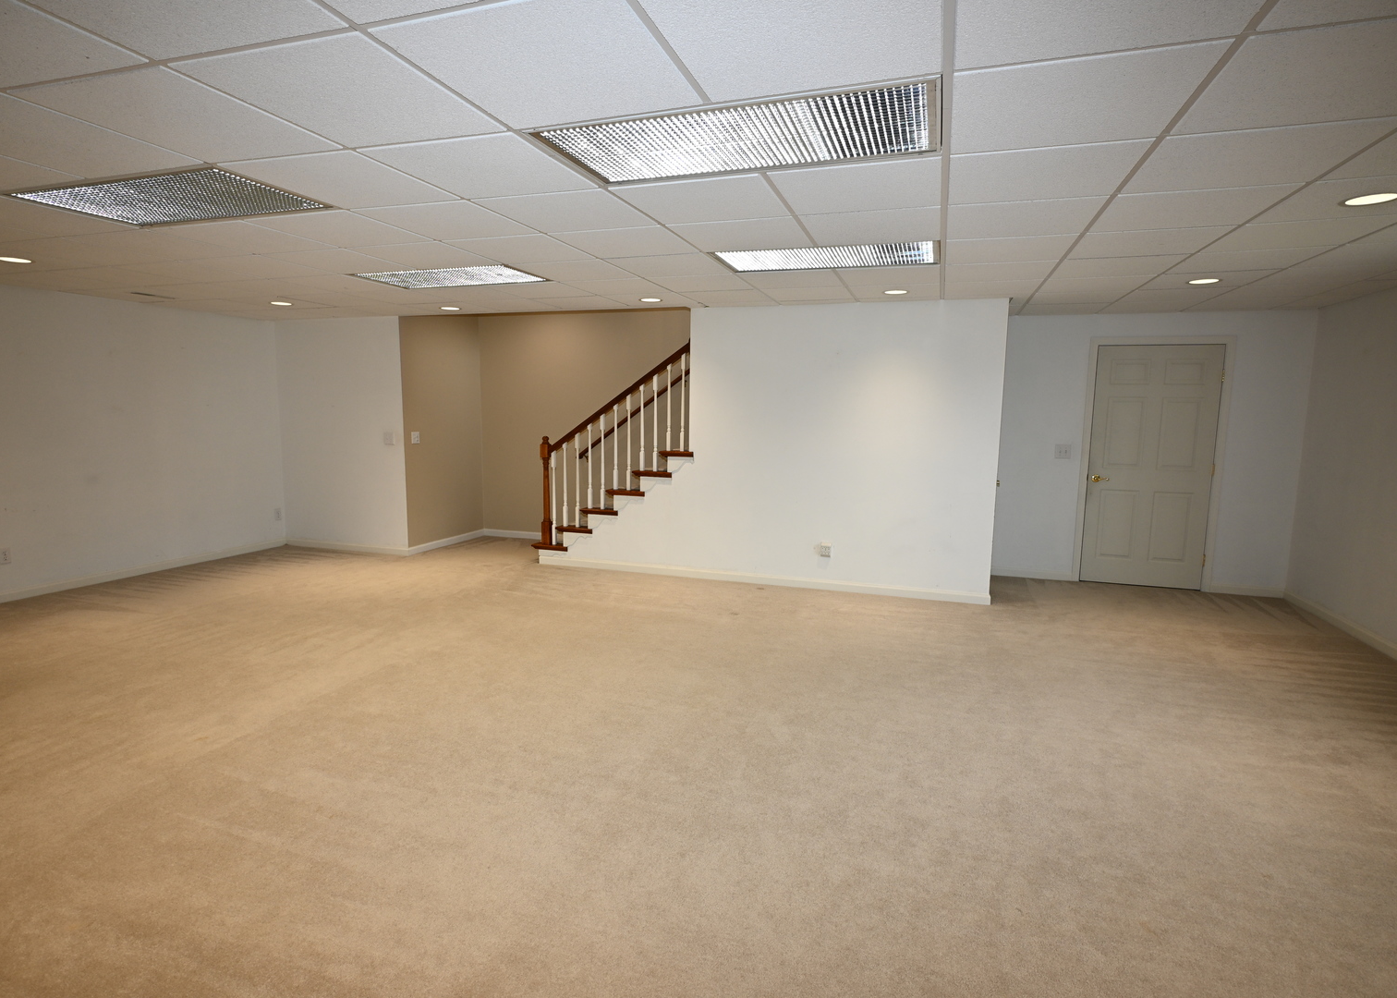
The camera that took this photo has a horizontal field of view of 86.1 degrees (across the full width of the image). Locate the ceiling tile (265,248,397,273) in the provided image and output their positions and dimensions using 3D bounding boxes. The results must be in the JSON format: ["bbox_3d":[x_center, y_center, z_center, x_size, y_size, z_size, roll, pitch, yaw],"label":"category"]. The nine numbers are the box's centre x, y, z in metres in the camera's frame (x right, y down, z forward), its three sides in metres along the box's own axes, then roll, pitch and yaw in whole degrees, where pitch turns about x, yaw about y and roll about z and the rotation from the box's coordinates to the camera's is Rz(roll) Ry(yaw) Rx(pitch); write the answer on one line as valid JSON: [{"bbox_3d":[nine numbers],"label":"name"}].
[{"bbox_3d":[-2.083,-1.373,4.314,0.600,0.020,0.600,3,7,18],"label":"ceiling tile"}]

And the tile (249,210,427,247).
[{"bbox_3d":[-1.690,-1.283,3.568,0.605,0.020,0.605,3,7,18],"label":"tile"}]

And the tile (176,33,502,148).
[{"bbox_3d":[-0.932,-1.095,2.027,0.600,0.020,0.600,3,7,18],"label":"tile"}]

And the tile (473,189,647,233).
[{"bbox_3d":[-0.546,-1.223,3.188,0.605,0.020,0.605,3,7,18],"label":"tile"}]

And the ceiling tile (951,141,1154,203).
[{"bbox_3d":[1.190,-1.139,2.629,0.603,0.020,0.603,3,7,18],"label":"ceiling tile"}]

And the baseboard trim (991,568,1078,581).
[{"bbox_3d":[2.865,0.648,6.489,0.696,0.078,0.015,3,7,18],"label":"baseboard trim"}]

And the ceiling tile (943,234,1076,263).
[{"bbox_3d":[1.561,-1.266,3.774,0.600,0.020,0.600,3,7,18],"label":"ceiling tile"}]

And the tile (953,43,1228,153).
[{"bbox_3d":[1.008,-1.073,2.045,0.600,0.020,0.600,3,7,18],"label":"tile"}]

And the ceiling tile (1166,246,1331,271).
[{"bbox_3d":[2.901,-1.275,3.979,0.603,0.020,0.603,3,7,18],"label":"ceiling tile"}]

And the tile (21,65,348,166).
[{"bbox_3d":[-1.512,-1.123,2.218,0.605,0.020,0.605,3,7,18],"label":"tile"}]

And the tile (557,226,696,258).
[{"bbox_3d":[-0.354,-1.287,3.764,0.605,0.020,0.605,3,7,18],"label":"tile"}]

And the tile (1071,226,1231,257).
[{"bbox_3d":[2.145,-1.240,3.599,0.603,0.020,0.603,3,7,18],"label":"tile"}]

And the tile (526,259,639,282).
[{"bbox_3d":[-0.744,-1.381,4.518,0.600,0.020,0.600,3,7,18],"label":"tile"}]

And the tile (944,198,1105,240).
[{"bbox_3d":[1.377,-1.204,3.211,0.603,0.020,0.603,3,7,18],"label":"tile"}]

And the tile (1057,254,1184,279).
[{"bbox_3d":[2.320,-1.302,4.164,0.600,0.020,0.600,3,7,18],"label":"tile"}]

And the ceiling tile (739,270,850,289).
[{"bbox_3d":[0.600,-1.389,4.727,0.603,0.020,0.603,3,7,18],"label":"ceiling tile"}]

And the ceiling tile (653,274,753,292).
[{"bbox_3d":[0.027,-1.417,4.909,0.605,0.020,0.605,3,7,18],"label":"ceiling tile"}]

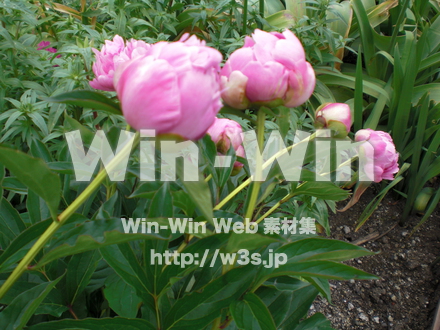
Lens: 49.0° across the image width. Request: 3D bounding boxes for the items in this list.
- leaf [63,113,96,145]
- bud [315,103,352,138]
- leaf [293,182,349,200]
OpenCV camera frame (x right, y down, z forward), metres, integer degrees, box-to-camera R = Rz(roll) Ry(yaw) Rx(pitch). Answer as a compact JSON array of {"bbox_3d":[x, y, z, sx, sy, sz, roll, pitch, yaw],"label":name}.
[{"bbox_3d":[-0.186,-0.049,0.640,0.068,0.012,0.028,40,43,17],"label":"leaf"},{"bbox_3d":[0.139,-0.054,0.590,0.042,0.042,0.042,31,6,0],"label":"bud"},{"bbox_3d":[0.139,0.035,0.660,0.078,0.016,0.035,-1,30,-6],"label":"leaf"}]

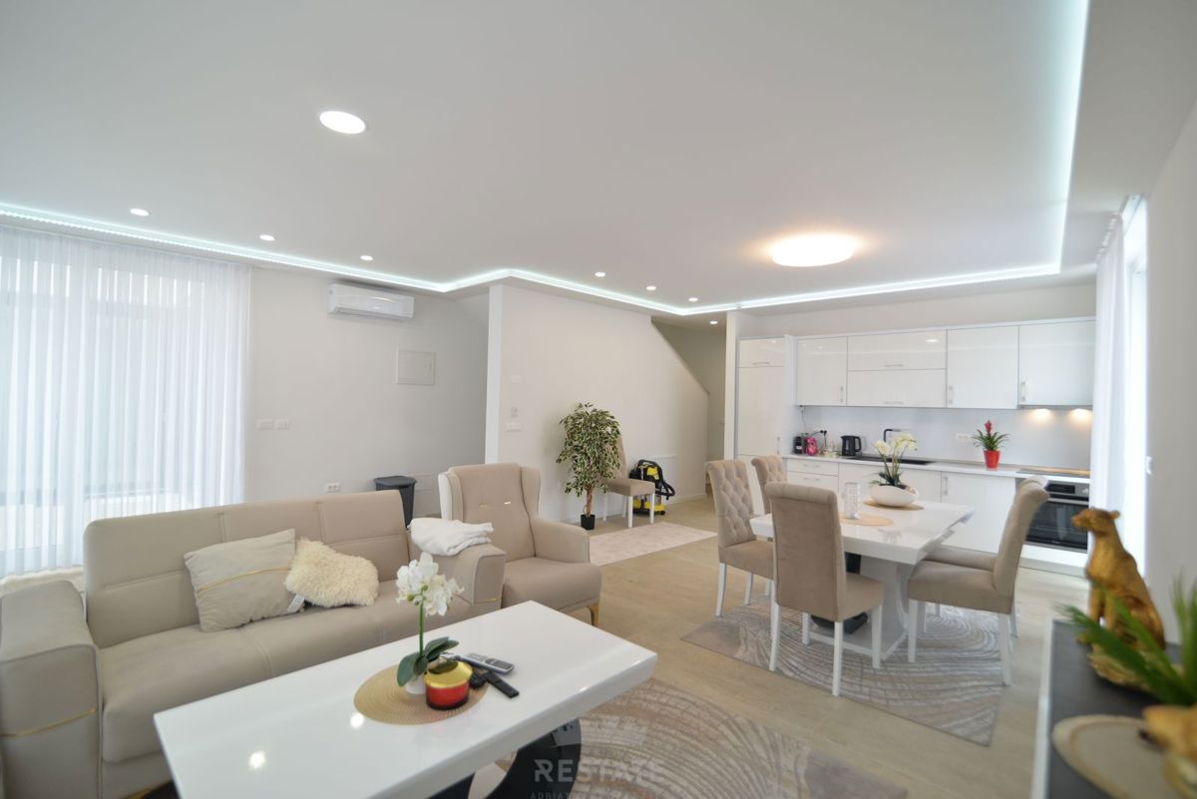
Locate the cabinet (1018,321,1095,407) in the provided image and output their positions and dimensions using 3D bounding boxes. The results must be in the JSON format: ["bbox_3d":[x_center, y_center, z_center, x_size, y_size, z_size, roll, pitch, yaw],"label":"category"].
[{"bbox_3d":[4.435,-0.319,5.153,0.577,0.792,0.335,1,-1,40],"label":"cabinet"}]

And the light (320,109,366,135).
[{"bbox_3d":[-1.187,-1.280,2.473,0.195,0.030,0.195,1,0,0],"label":"light"}]

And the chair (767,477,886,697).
[{"bbox_3d":[1.227,0.963,2.913,0.576,1.020,0.443,2,-1,-44],"label":"chair"}]

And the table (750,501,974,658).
[{"bbox_3d":[1.803,1.124,3.499,0.886,0.749,1.694,0,-1,43],"label":"table"}]

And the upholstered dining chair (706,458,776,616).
[{"bbox_3d":[1.055,0.959,3.598,0.450,1.020,0.620,2,-1,-42],"label":"upholstered dining chair"}]

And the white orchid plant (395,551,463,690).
[{"bbox_3d":[-0.526,0.679,1.655,0.197,0.415,0.153,2,-1,-17],"label":"white orchid plant"}]

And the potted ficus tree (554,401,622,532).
[{"bbox_3d":[-0.100,0.744,6.025,0.740,1.450,0.740,1,0,0],"label":"potted ficus tree"}]

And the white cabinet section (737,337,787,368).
[{"bbox_3d":[2.242,-0.574,6.886,0.582,0.349,0.580,1,-1,44],"label":"white cabinet section"}]

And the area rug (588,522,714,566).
[{"bbox_3d":[0.295,1.463,5.417,0.790,0.010,2.100,1,-1,45],"label":"area rug"}]

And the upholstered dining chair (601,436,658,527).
[{"bbox_3d":[0.324,0.967,6.436,0.620,1.020,0.450,1,-1,45],"label":"upholstered dining chair"}]

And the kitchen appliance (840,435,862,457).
[{"bbox_3d":[2.955,0.552,6.232,0.235,0.240,0.160,1,0,0],"label":"kitchen appliance"}]

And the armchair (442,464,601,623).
[{"bbox_3d":[-0.520,0.932,3.355,0.810,1.000,0.790,1,-1,45],"label":"armchair"}]

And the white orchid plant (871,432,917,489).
[{"bbox_3d":[2.142,0.436,3.842,0.286,0.396,0.227,1,-1,33],"label":"white orchid plant"}]

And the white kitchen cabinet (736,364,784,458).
[{"bbox_3d":[2.250,0.163,6.950,0.600,1.120,0.580,1,-1,45],"label":"white kitchen cabinet"}]

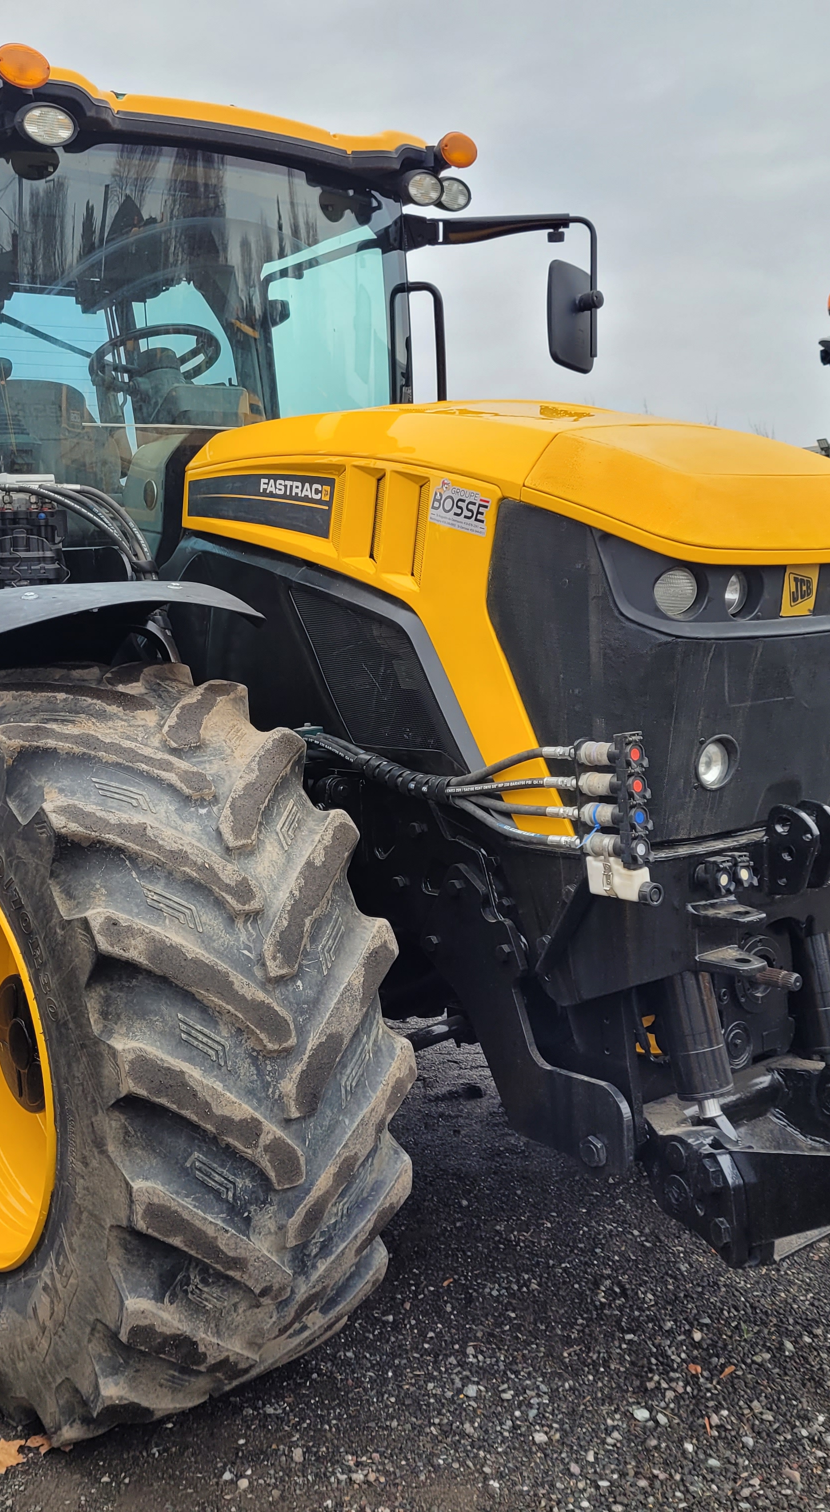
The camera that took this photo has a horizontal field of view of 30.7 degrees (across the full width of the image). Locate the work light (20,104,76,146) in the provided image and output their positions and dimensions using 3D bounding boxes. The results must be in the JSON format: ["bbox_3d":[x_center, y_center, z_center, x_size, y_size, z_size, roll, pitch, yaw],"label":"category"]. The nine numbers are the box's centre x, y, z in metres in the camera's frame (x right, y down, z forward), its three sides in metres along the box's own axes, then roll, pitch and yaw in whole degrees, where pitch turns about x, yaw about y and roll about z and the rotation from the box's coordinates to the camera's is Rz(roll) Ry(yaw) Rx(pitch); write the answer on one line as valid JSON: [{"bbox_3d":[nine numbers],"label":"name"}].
[{"bbox_3d":[-0.897,-1.519,3.663,0.141,0.101,0.086,-6,6,-35],"label":"work light"}]

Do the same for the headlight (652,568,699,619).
[{"bbox_3d":[0.439,-0.282,2.646,0.091,0.091,0.081,-5,5,-23],"label":"headlight"}]

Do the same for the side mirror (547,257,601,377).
[{"bbox_3d":[0.501,-1.416,4.887,0.091,0.333,0.242,1,6,40],"label":"side mirror"}]

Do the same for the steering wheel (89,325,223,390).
[{"bbox_3d":[-0.759,-1.152,4.482,0.404,0.081,0.404,-7,-13,-38],"label":"steering wheel"}]

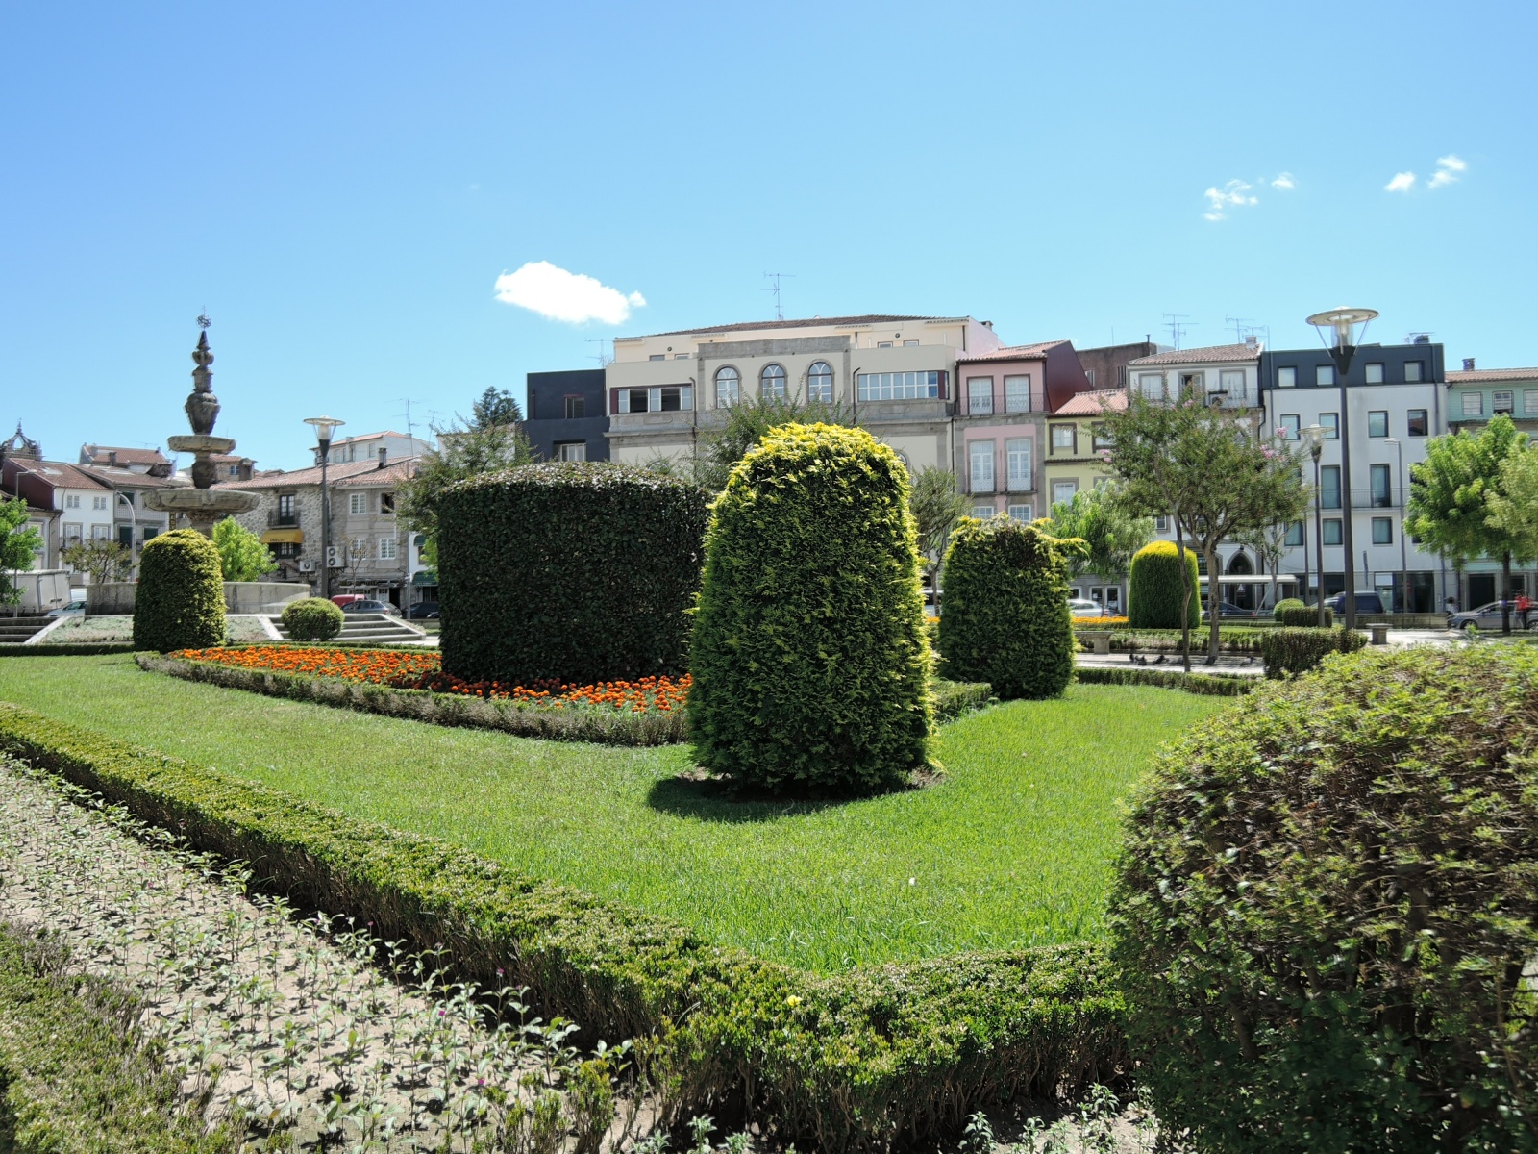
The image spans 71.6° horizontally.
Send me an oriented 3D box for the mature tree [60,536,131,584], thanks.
[{"bbox_3d":[-29.683,0.026,47.000,3.200,3.600,3.100,0,-1,-32],"label":"mature tree"}]

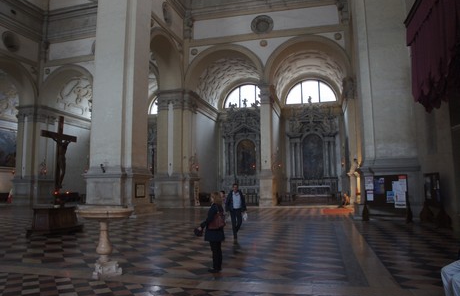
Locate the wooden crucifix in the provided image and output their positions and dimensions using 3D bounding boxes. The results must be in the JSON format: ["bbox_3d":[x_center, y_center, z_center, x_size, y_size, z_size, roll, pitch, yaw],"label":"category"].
[{"bbox_3d":[-6.327,0.235,12.900,0.380,2.880,1.820,-2,-6,15],"label":"wooden crucifix"}]

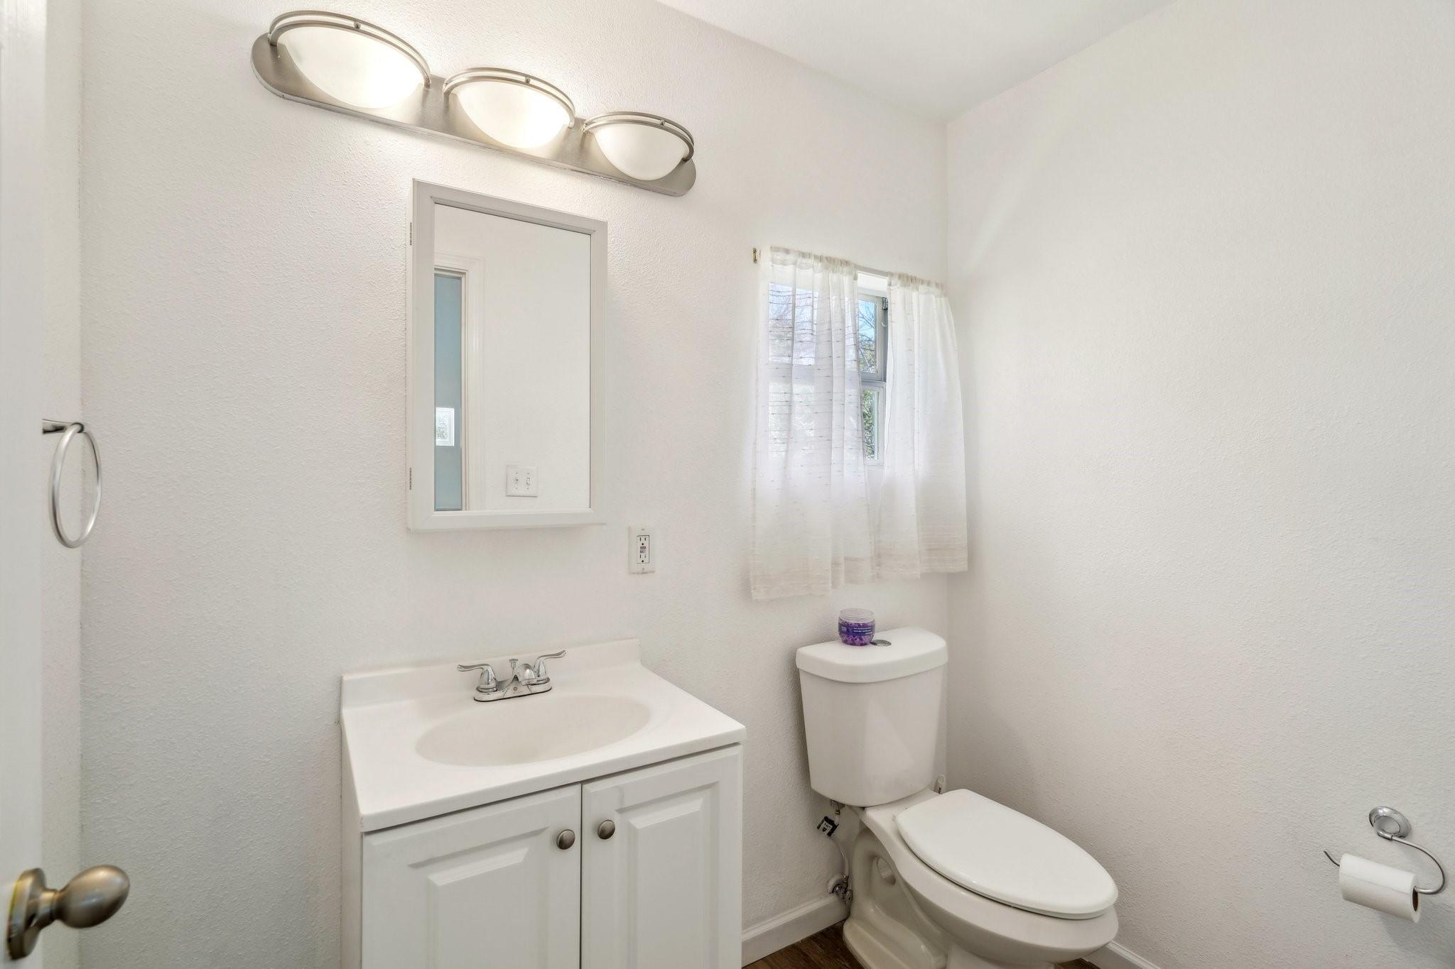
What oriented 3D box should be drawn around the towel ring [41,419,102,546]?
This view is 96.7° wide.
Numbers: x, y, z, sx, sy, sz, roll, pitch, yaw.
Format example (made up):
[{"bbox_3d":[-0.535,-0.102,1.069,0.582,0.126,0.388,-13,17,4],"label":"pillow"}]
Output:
[{"bbox_3d":[-0.866,-0.003,0.819,0.085,0.182,0.167,0,0,-31],"label":"towel ring"}]

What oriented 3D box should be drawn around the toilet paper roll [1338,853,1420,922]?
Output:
[{"bbox_3d":[1.244,0.770,1.234,0.088,0.088,0.097,0,0,-33],"label":"toilet paper roll"}]

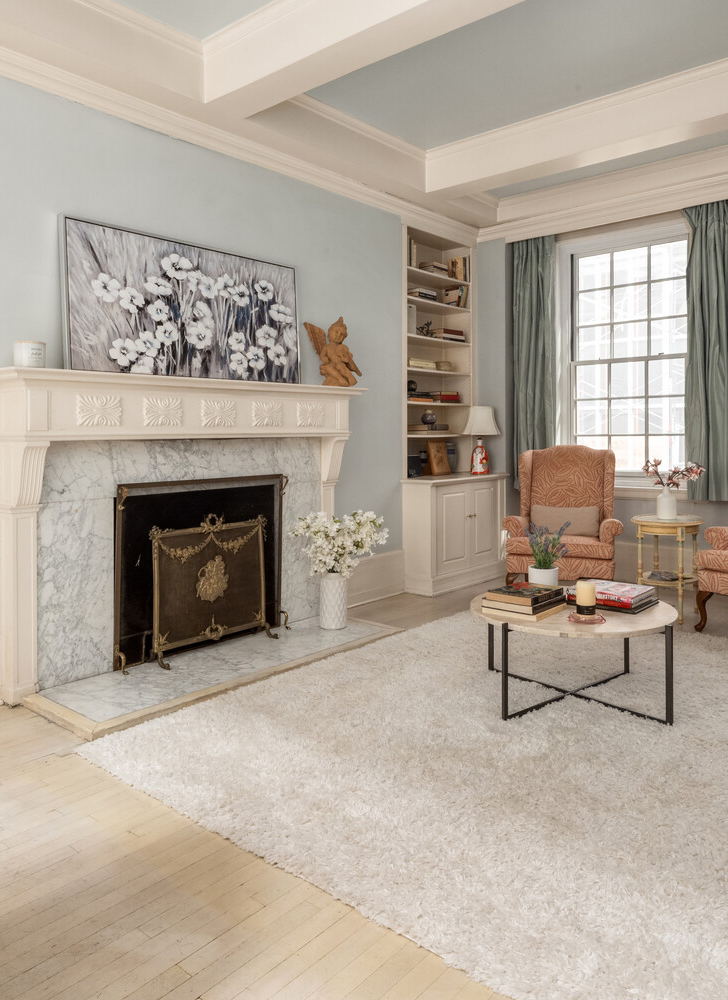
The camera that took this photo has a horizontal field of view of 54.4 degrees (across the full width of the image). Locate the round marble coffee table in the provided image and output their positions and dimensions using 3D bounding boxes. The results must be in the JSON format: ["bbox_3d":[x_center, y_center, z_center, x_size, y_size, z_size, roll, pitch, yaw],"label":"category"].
[{"bbox_3d":[0.900,0.654,3.100,0.890,0.410,0.890,0,3,0],"label":"round marble coffee table"}]

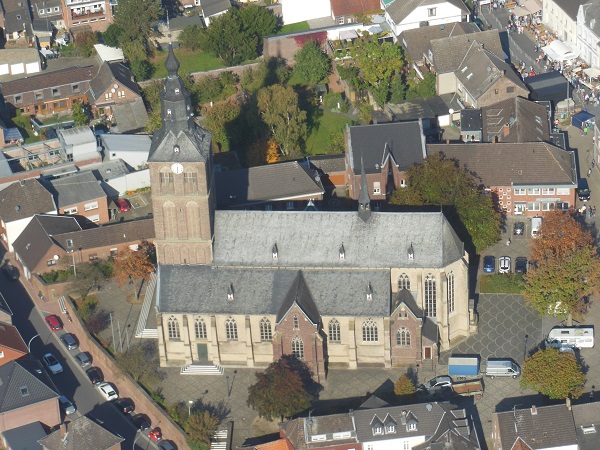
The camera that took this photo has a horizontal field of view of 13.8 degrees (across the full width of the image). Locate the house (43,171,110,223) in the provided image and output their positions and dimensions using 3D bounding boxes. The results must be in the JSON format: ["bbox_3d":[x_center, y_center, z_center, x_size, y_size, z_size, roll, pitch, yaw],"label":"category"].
[{"bbox_3d":[-37.860,-3.700,424.890,8.600,7.000,7.200,-15,34,-18],"label":"house"}]

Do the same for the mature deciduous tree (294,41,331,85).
[{"bbox_3d":[2.091,-29.488,440.885,6.700,9.200,6.700,-2,36,1],"label":"mature deciduous tree"}]

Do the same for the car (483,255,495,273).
[{"bbox_3d":[30.309,6.138,396.595,1.750,1.460,4.100,1,36,5],"label":"car"}]

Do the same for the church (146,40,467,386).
[{"bbox_3d":[2.372,-5.087,371.547,49.017,51.254,27.661,1,36,5],"label":"church"}]

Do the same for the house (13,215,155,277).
[{"bbox_3d":[-35.850,2.140,415.190,23.600,7.200,11.200,-10,33,-11],"label":"house"}]

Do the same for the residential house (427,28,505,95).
[{"bbox_3d":[30.530,-30.740,459.260,13.600,9.800,9.400,-11,33,-12],"label":"residential house"}]

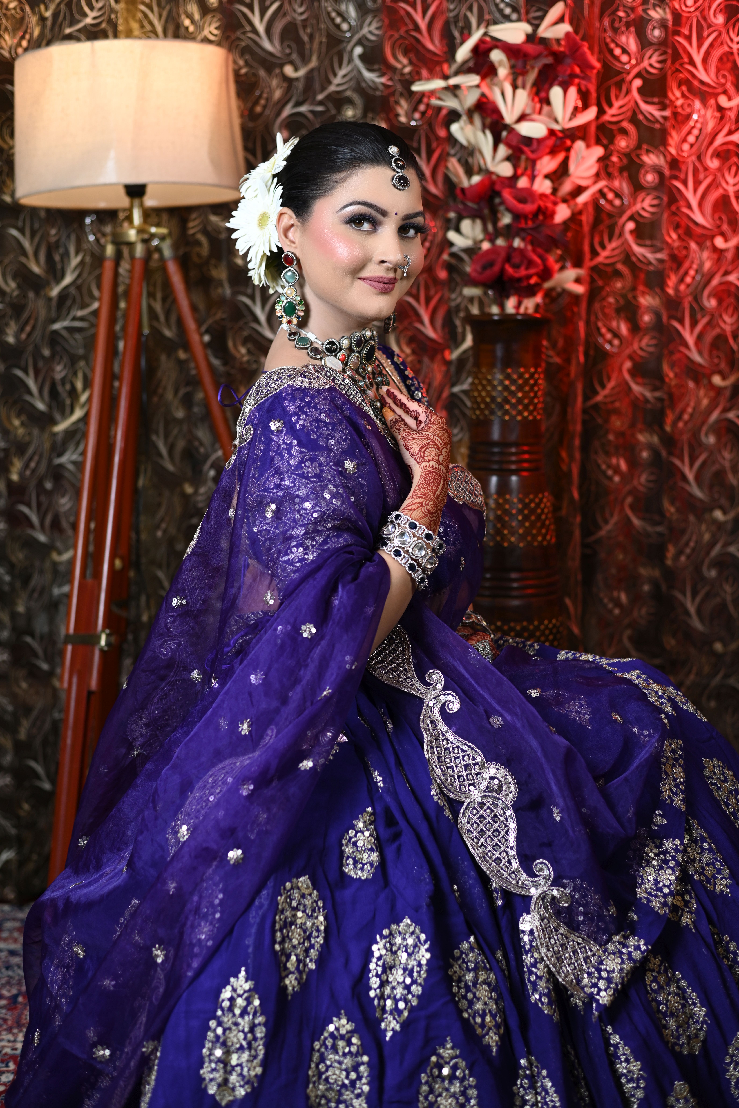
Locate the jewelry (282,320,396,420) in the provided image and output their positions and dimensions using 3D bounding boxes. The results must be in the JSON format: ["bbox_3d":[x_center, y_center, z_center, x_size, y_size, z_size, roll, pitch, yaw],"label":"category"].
[{"bbox_3d":[-0.033,-0.215,1.810,0.132,0.117,0.128,5,9,30],"label":"jewelry"}]

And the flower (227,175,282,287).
[{"bbox_3d":[-0.130,-0.388,1.845,0.110,0.128,0.040,8,11,44],"label":"flower"}]

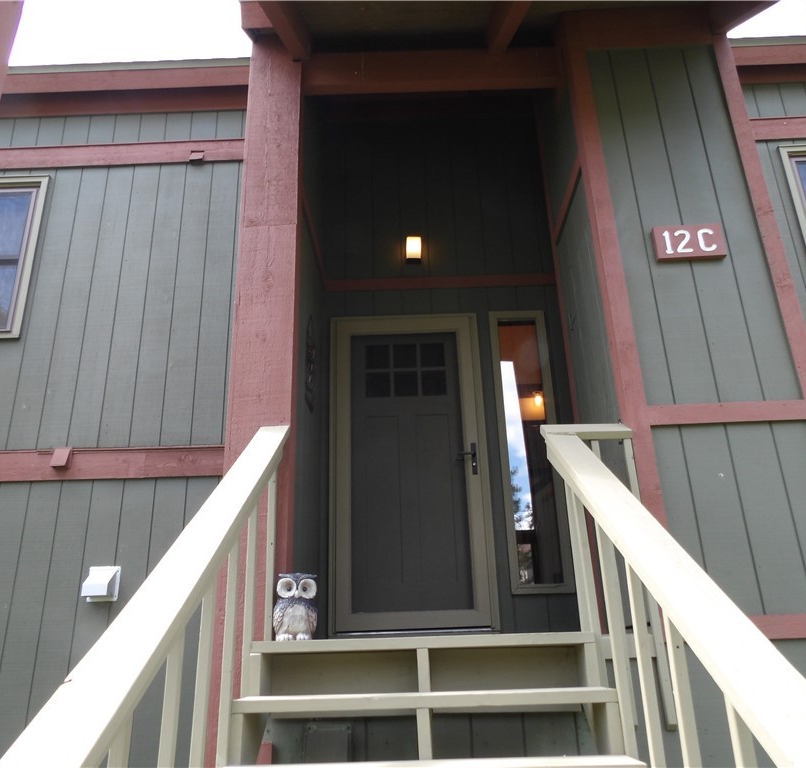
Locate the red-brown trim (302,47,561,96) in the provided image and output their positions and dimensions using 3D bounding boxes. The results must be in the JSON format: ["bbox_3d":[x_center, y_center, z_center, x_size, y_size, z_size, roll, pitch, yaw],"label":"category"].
[{"bbox_3d":[0.168,-1.935,4.396,1.580,0.254,0.085,-2,-22,0],"label":"red-brown trim"}]

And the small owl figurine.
[{"bbox_3d":[-0.409,0.853,2.715,0.168,0.248,0.150,2,-22,-11],"label":"small owl figurine"}]

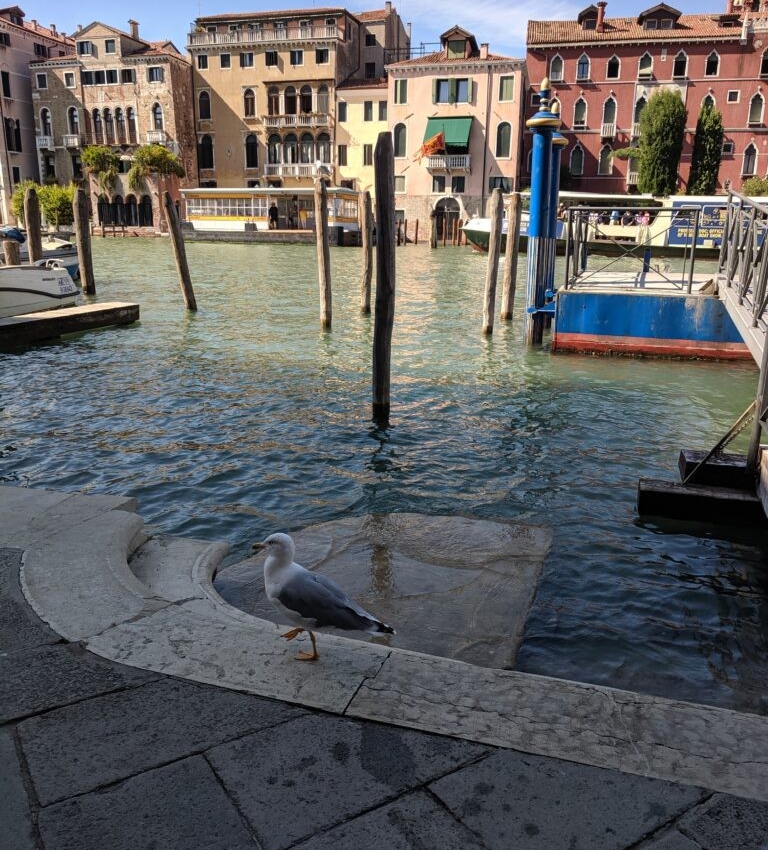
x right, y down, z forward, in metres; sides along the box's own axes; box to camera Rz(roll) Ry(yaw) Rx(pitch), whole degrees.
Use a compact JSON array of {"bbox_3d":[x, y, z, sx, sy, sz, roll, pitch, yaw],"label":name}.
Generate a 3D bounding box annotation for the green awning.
[{"bbox_3d":[3.782,-17.267,45.264,2.786,1.800,1.300,5,16,17],"label":"green awning"}]

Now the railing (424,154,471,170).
[{"bbox_3d":[3.856,-15.632,45.800,2.500,0.920,1.000,5,16,17],"label":"railing"}]

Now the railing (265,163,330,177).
[{"bbox_3d":[-5.332,-16.134,48.821,4.391,0.850,0.850,5,16,17],"label":"railing"}]

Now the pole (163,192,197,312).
[{"bbox_3d":[-4.090,-3.452,15.443,0.197,2.351,0.197,-12,18,-11],"label":"pole"}]

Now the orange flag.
[{"bbox_3d":[2.777,-16.399,44.964,1.600,1.500,0.500,5,16,17],"label":"orange flag"}]

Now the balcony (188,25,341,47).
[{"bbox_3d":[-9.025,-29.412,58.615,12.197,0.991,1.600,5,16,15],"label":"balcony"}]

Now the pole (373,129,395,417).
[{"bbox_3d":[0.006,-1.418,7.540,0.210,2.778,0.210,0,16,0],"label":"pole"}]

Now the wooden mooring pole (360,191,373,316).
[{"bbox_3d":[-0.345,-3.371,15.187,0.194,2.373,0.194,0,16,-1],"label":"wooden mooring pole"}]

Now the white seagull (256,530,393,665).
[{"bbox_3d":[-0.222,0.615,2.739,0.530,0.460,0.170,3,16,11],"label":"white seagull"}]

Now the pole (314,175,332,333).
[{"bbox_3d":[-1.035,-2.915,13.206,0.203,2.543,0.203,-2,16,-4],"label":"pole"}]

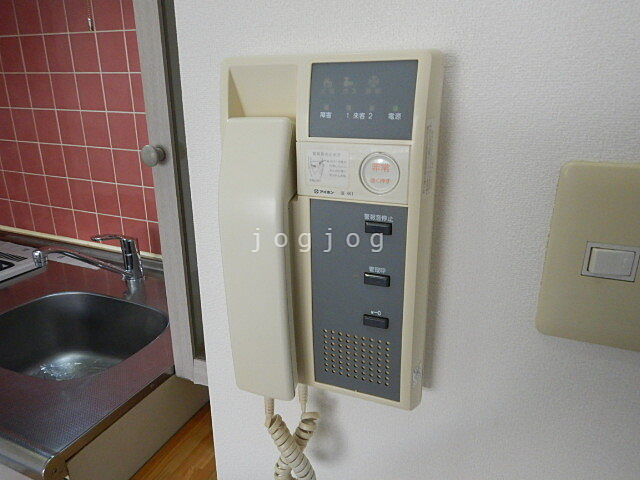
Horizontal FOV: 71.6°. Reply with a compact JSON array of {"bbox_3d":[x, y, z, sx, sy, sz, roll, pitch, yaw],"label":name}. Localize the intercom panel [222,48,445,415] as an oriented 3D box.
[{"bbox_3d":[0.002,-0.002,0.325,0.149,0.251,0.053,7,19,21],"label":"intercom panel"}]

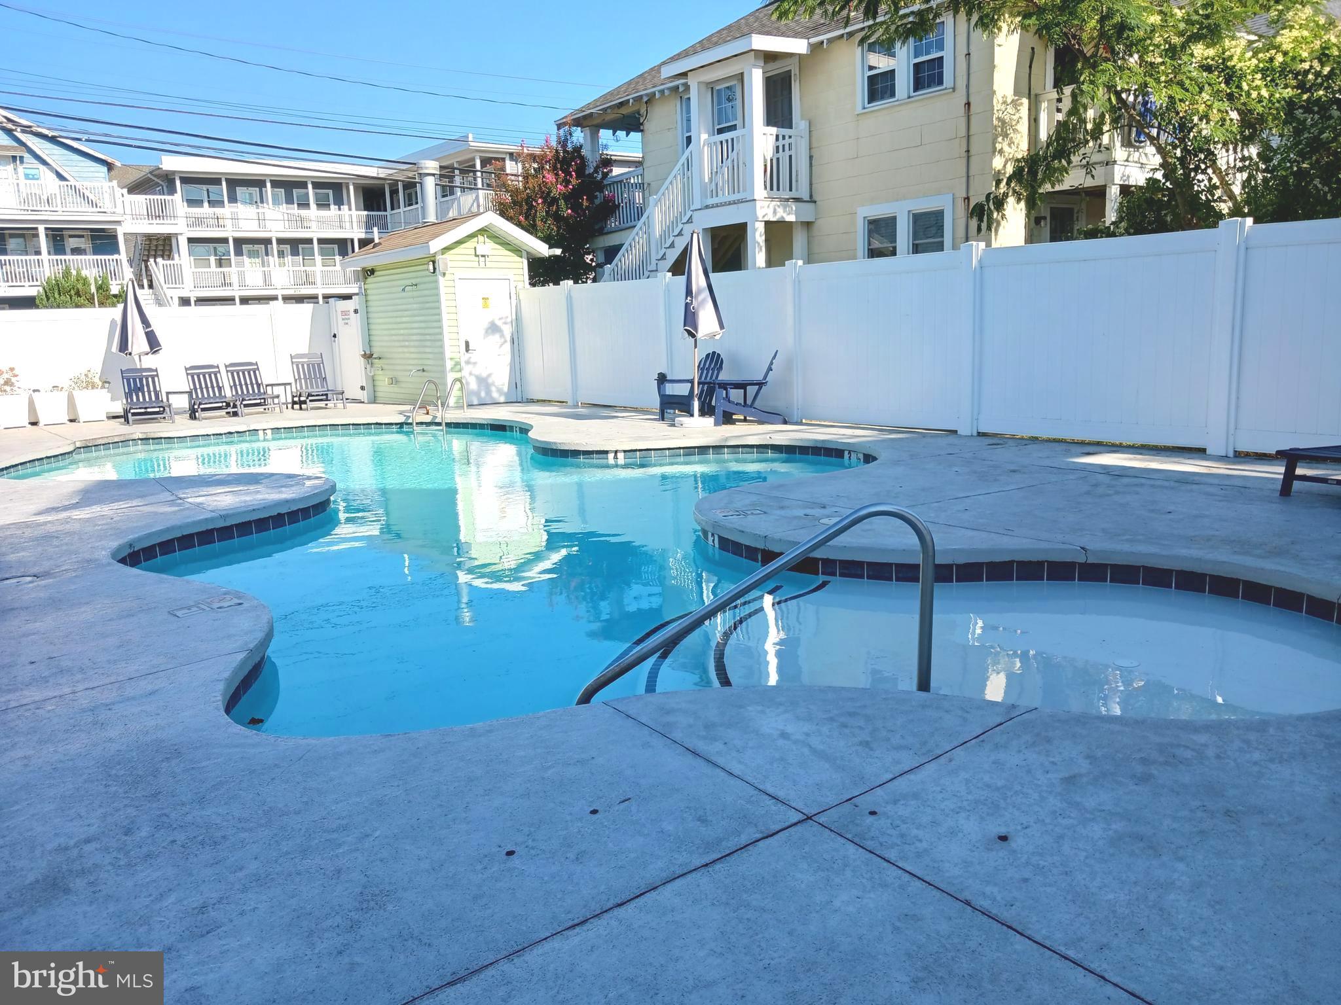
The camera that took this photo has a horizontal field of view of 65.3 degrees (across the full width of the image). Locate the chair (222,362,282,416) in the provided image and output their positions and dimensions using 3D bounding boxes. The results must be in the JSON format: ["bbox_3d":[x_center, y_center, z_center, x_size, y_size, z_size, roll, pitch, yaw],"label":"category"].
[{"bbox_3d":[-6.834,-1.896,17.117,0.670,0.840,1.500,-8,11,-30],"label":"chair"}]

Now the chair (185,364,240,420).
[{"bbox_3d":[-7.309,-1.805,16.687,0.670,0.840,1.500,-8,11,-30],"label":"chair"}]

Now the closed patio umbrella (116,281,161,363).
[{"bbox_3d":[-8.765,-2.572,17.300,0.720,2.240,0.720,-10,12,-37],"label":"closed patio umbrella"}]

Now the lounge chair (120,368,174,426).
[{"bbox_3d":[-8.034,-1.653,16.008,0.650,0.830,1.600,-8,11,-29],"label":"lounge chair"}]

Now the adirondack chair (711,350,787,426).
[{"bbox_3d":[0.966,-1.405,12.627,0.900,0.890,0.760,-1,10,4],"label":"adirondack chair"}]

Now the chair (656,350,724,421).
[{"bbox_3d":[0.347,-1.464,13.159,0.860,0.845,0.760,-11,13,-42],"label":"chair"}]

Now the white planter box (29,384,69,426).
[{"bbox_3d":[-9.799,-1.489,16.500,0.500,0.530,0.500,-10,13,-36],"label":"white planter box"}]

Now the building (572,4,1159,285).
[{"bbox_3d":[4.534,-6.105,18.918,7.600,7.700,12.200,-10,12,-37],"label":"building"}]

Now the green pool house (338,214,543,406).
[{"bbox_3d":[-3.878,-3.262,17.996,2.090,3.030,3.550,-10,12,-37],"label":"green pool house"}]

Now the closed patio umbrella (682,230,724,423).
[{"bbox_3d":[0.350,-2.069,12.451,0.530,2.281,0.500,-2,10,0],"label":"closed patio umbrella"}]

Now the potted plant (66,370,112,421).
[{"bbox_3d":[-9.236,-1.717,16.562,0.560,0.840,0.550,-10,12,-37],"label":"potted plant"}]

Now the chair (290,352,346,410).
[{"bbox_3d":[-6.038,-2.063,17.805,0.670,0.880,1.500,-8,11,-30],"label":"chair"}]

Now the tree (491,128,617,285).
[{"bbox_3d":[-2.142,-4.567,19.823,2.250,4.835,2.250,-2,10,0],"label":"tree"}]

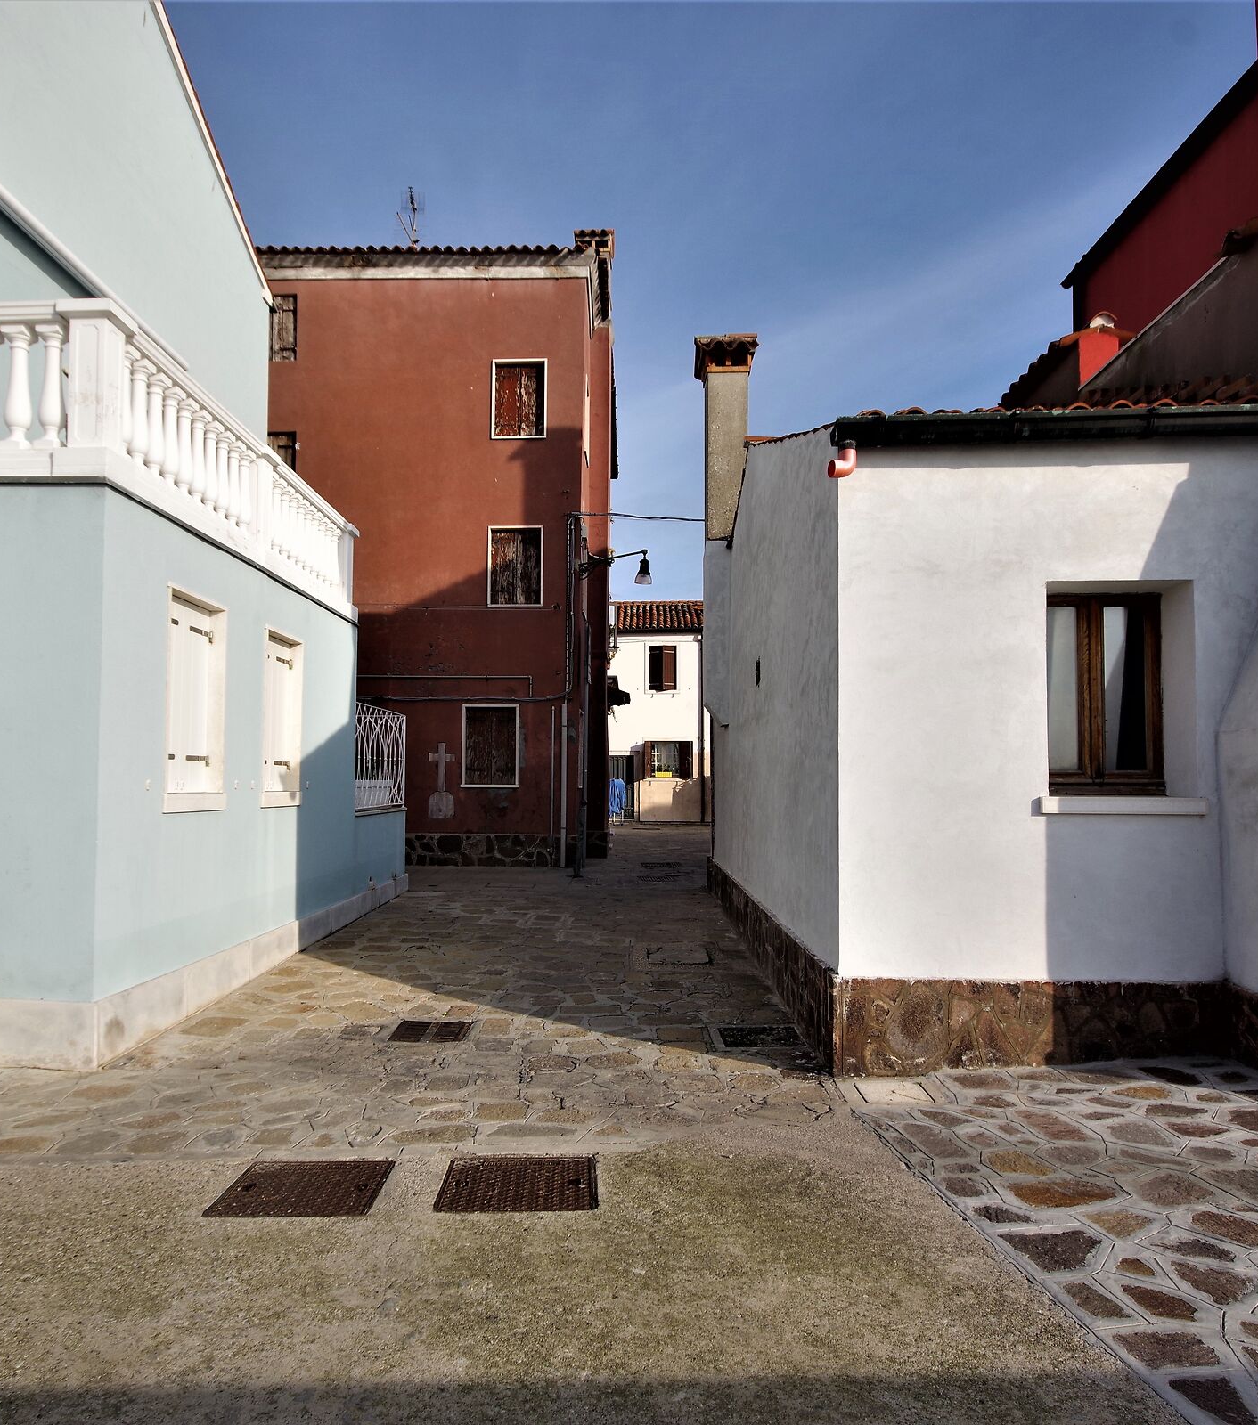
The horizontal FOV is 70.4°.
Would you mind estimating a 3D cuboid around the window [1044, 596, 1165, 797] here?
[{"bbox_3d":[2.565,-0.108,4.954,0.730,1.102,0.110,0,-3,1],"label":"window"}]

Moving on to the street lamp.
[{"bbox_3d":[-0.174,-2.188,13.249,1.040,0.553,0.280,0,-3,1],"label":"street lamp"}]

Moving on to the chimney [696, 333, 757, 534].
[{"bbox_3d":[1.041,-2.912,9.620,0.640,2.134,0.640,0,-3,1],"label":"chimney"}]

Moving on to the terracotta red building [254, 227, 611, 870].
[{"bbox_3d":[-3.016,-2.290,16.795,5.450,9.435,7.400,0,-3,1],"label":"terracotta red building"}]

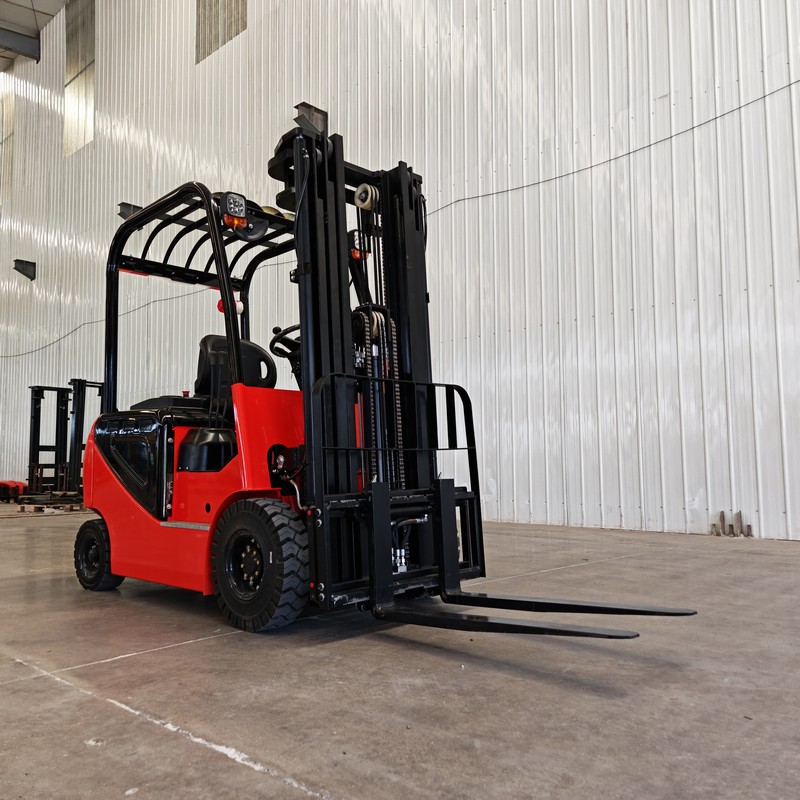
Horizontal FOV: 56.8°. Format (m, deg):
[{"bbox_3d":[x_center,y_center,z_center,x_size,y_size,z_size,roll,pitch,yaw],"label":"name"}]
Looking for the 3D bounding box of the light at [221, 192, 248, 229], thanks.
[{"bbox_3d":[-0.799,-0.912,3.561,0.118,0.152,0.080,4,-7,-44],"label":"light"}]

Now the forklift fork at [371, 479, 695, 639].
[{"bbox_3d":[0.439,0.542,2.763,0.522,0.535,1.108,4,-11,-44],"label":"forklift fork"}]

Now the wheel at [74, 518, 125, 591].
[{"bbox_3d":[-1.650,0.848,4.097,0.392,0.392,0.120,-5,-7,39],"label":"wheel"}]

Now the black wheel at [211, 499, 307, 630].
[{"bbox_3d":[-0.582,0.674,3.086,0.150,0.530,0.530,4,-7,-44],"label":"black wheel"}]

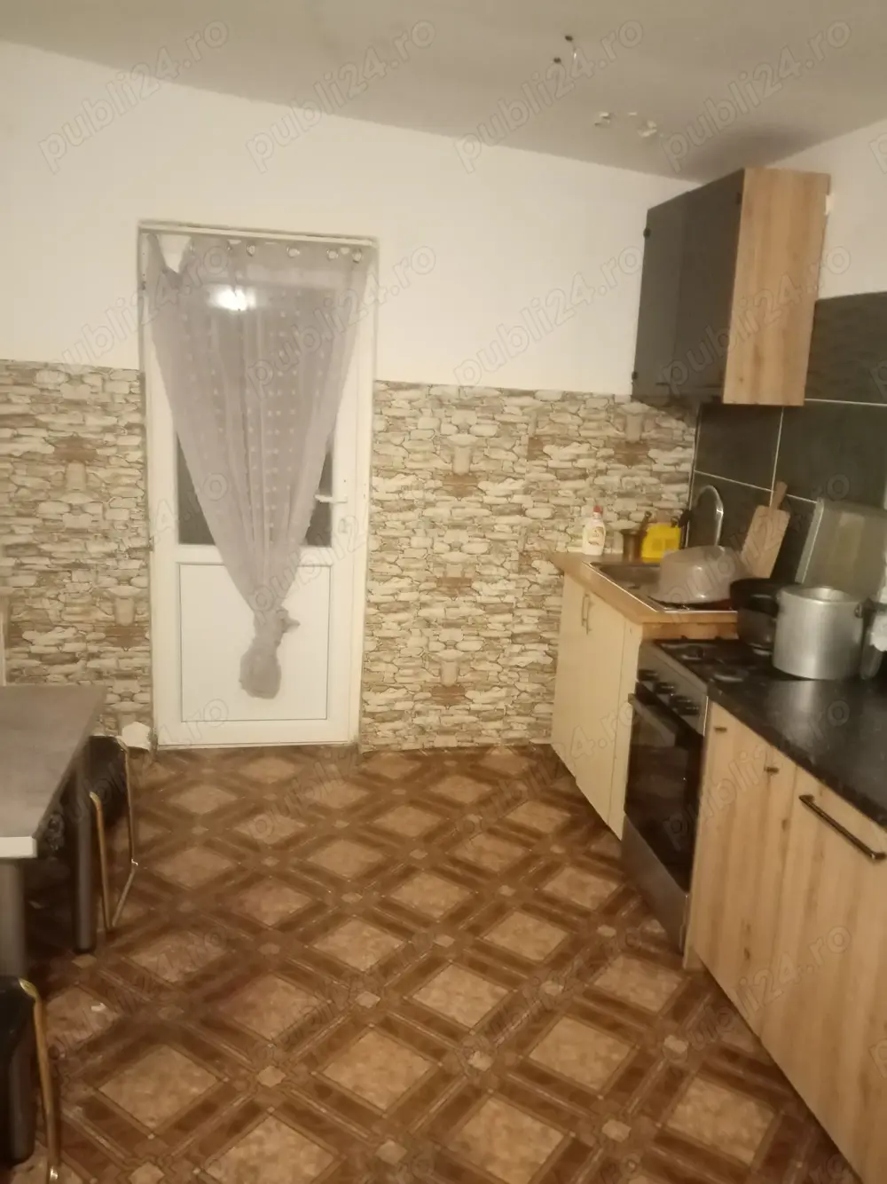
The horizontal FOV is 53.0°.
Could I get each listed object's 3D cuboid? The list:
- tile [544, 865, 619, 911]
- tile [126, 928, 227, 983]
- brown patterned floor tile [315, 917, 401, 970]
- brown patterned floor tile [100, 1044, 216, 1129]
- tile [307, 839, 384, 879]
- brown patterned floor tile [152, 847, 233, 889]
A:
[{"bbox_3d":[0.451,0.974,2.917,0.188,0.010,0.188,11,15,33],"label":"tile"},{"bbox_3d":[-0.730,0.997,2.435,0.187,0.010,0.187,11,14,33],"label":"tile"},{"bbox_3d":[-0.242,1.002,2.531,0.187,0.010,0.187,11,14,33],"label":"brown patterned floor tile"},{"bbox_3d":[-0.640,1.111,2.002,0.187,0.010,0.187,11,14,34],"label":"brown patterned floor tile"},{"bbox_3d":[-0.333,0.908,3.027,0.187,0.010,0.187,11,14,34],"label":"tile"},{"bbox_3d":[-0.823,0.907,2.929,0.187,0.010,0.187,11,14,34],"label":"brown patterned floor tile"}]

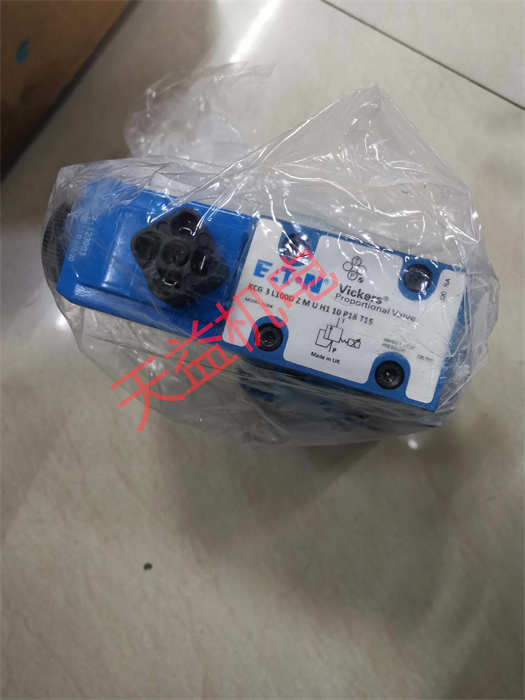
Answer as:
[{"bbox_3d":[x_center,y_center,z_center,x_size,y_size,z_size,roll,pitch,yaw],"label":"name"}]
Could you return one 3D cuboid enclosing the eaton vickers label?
[{"bbox_3d":[0.026,-0.013,0.169,0.069,0.001,0.043,17,86,4],"label":"eaton vickers label"}]

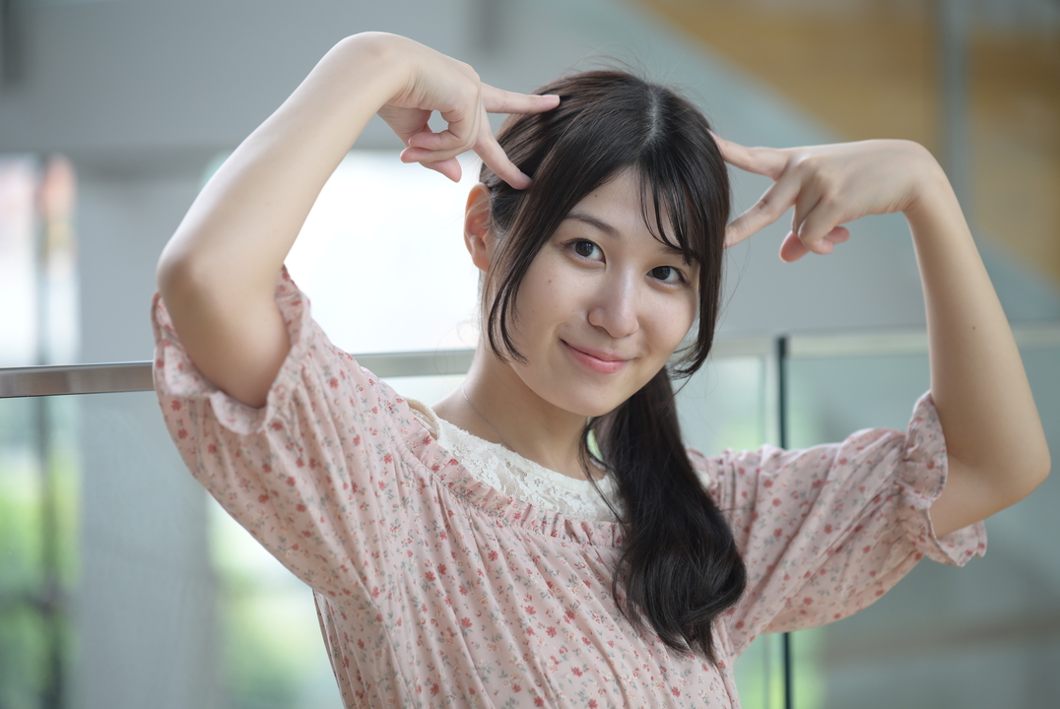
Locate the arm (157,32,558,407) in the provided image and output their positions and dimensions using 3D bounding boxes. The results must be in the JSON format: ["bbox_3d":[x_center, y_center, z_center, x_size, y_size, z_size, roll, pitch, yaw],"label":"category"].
[{"bbox_3d":[-0.114,-0.089,2.620,0.265,0.247,0.190,-1,2,-3],"label":"arm"}]

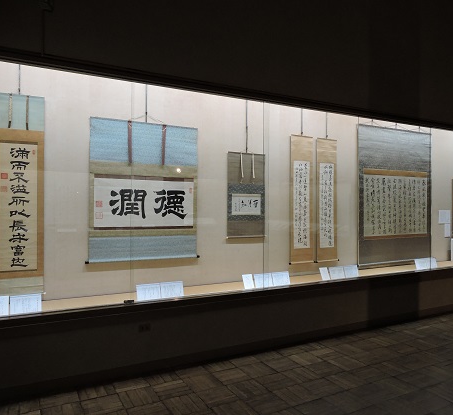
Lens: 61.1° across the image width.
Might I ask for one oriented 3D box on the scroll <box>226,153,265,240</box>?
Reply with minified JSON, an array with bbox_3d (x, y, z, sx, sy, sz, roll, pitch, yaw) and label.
[{"bbox_3d":[0.266,-0.152,4.932,0.574,1.082,0.040,0,0,-28],"label":"scroll"}]

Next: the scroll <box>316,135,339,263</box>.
[{"bbox_3d":[1.476,-0.096,5.564,0.427,1.779,0.040,0,0,-28],"label":"scroll"}]

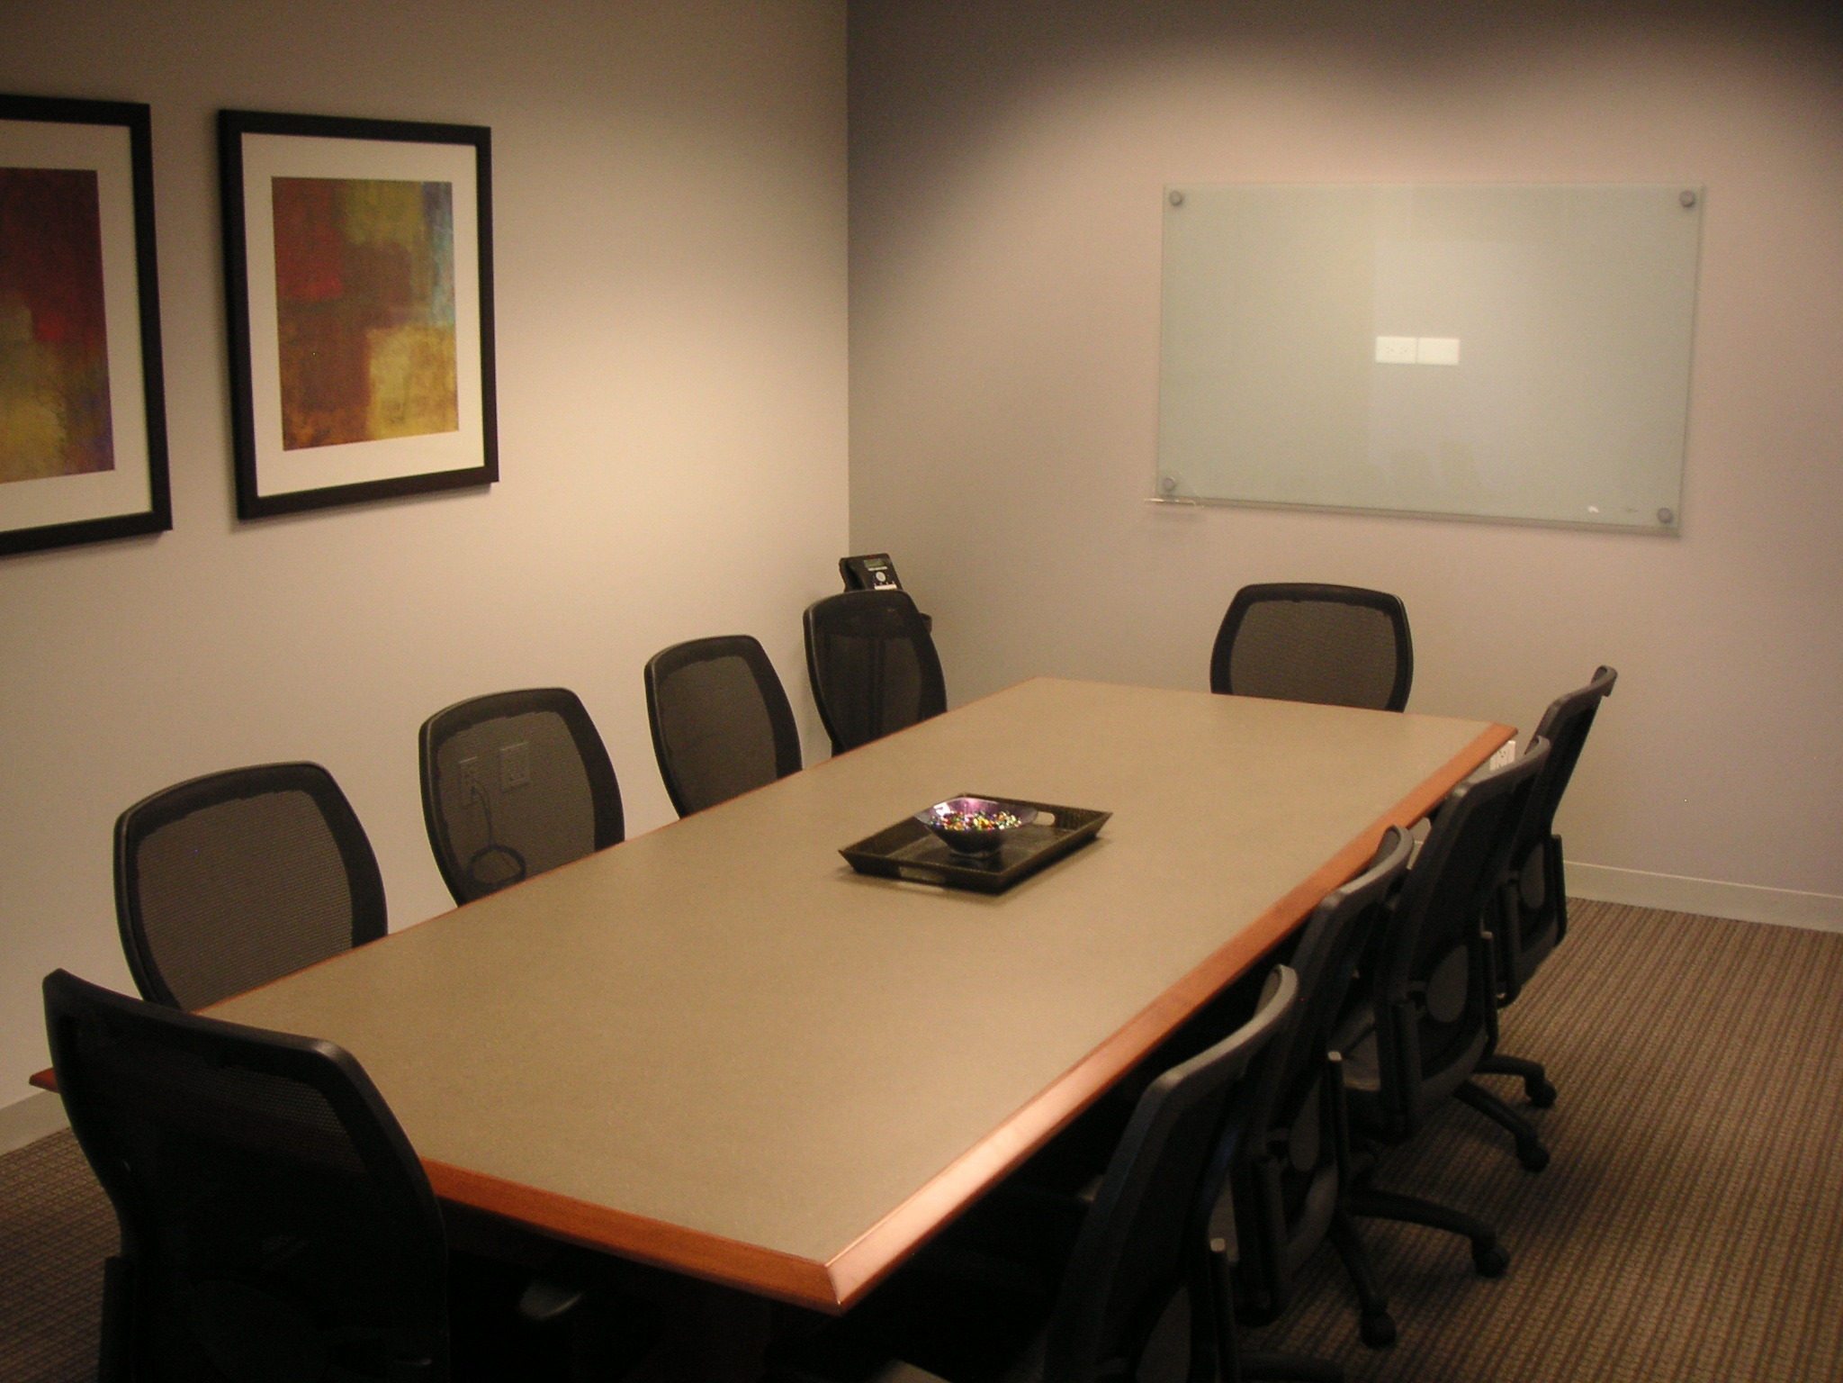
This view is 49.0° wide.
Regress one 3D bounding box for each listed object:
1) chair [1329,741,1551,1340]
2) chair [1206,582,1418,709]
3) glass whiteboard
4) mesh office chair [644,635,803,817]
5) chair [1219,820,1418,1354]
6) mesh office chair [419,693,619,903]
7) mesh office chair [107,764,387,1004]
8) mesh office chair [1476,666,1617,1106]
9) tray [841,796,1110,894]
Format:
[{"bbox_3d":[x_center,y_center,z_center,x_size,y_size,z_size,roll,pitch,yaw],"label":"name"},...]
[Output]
[{"bbox_3d":[0.746,0.542,3.569,0.630,0.976,0.620,8,14,32],"label":"chair"},{"bbox_3d":[0.906,0.248,5.032,0.620,0.961,0.630,6,13,25],"label":"chair"},{"bbox_3d":[1.389,-0.957,5.745,1.512,0.920,0.025,7,13,27],"label":"glass whiteboard"},{"bbox_3d":[-0.245,0.400,4.247,0.630,0.964,0.620,6,13,26],"label":"mesh office chair"},{"bbox_3d":[0.378,0.664,2.989,0.630,0.967,0.620,6,13,24],"label":"chair"},{"bbox_3d":[-0.566,0.510,3.708,0.630,0.961,0.620,7,13,28],"label":"mesh office chair"},{"bbox_3d":[-0.856,0.633,3.098,0.630,0.963,0.620,6,13,26],"label":"mesh office chair"},{"bbox_3d":[1.101,0.409,4.202,0.630,0.986,0.620,8,14,32],"label":"mesh office chair"},{"bbox_3d":[0.102,0.258,3.446,0.296,0.042,0.433,7,13,27],"label":"tray"}]

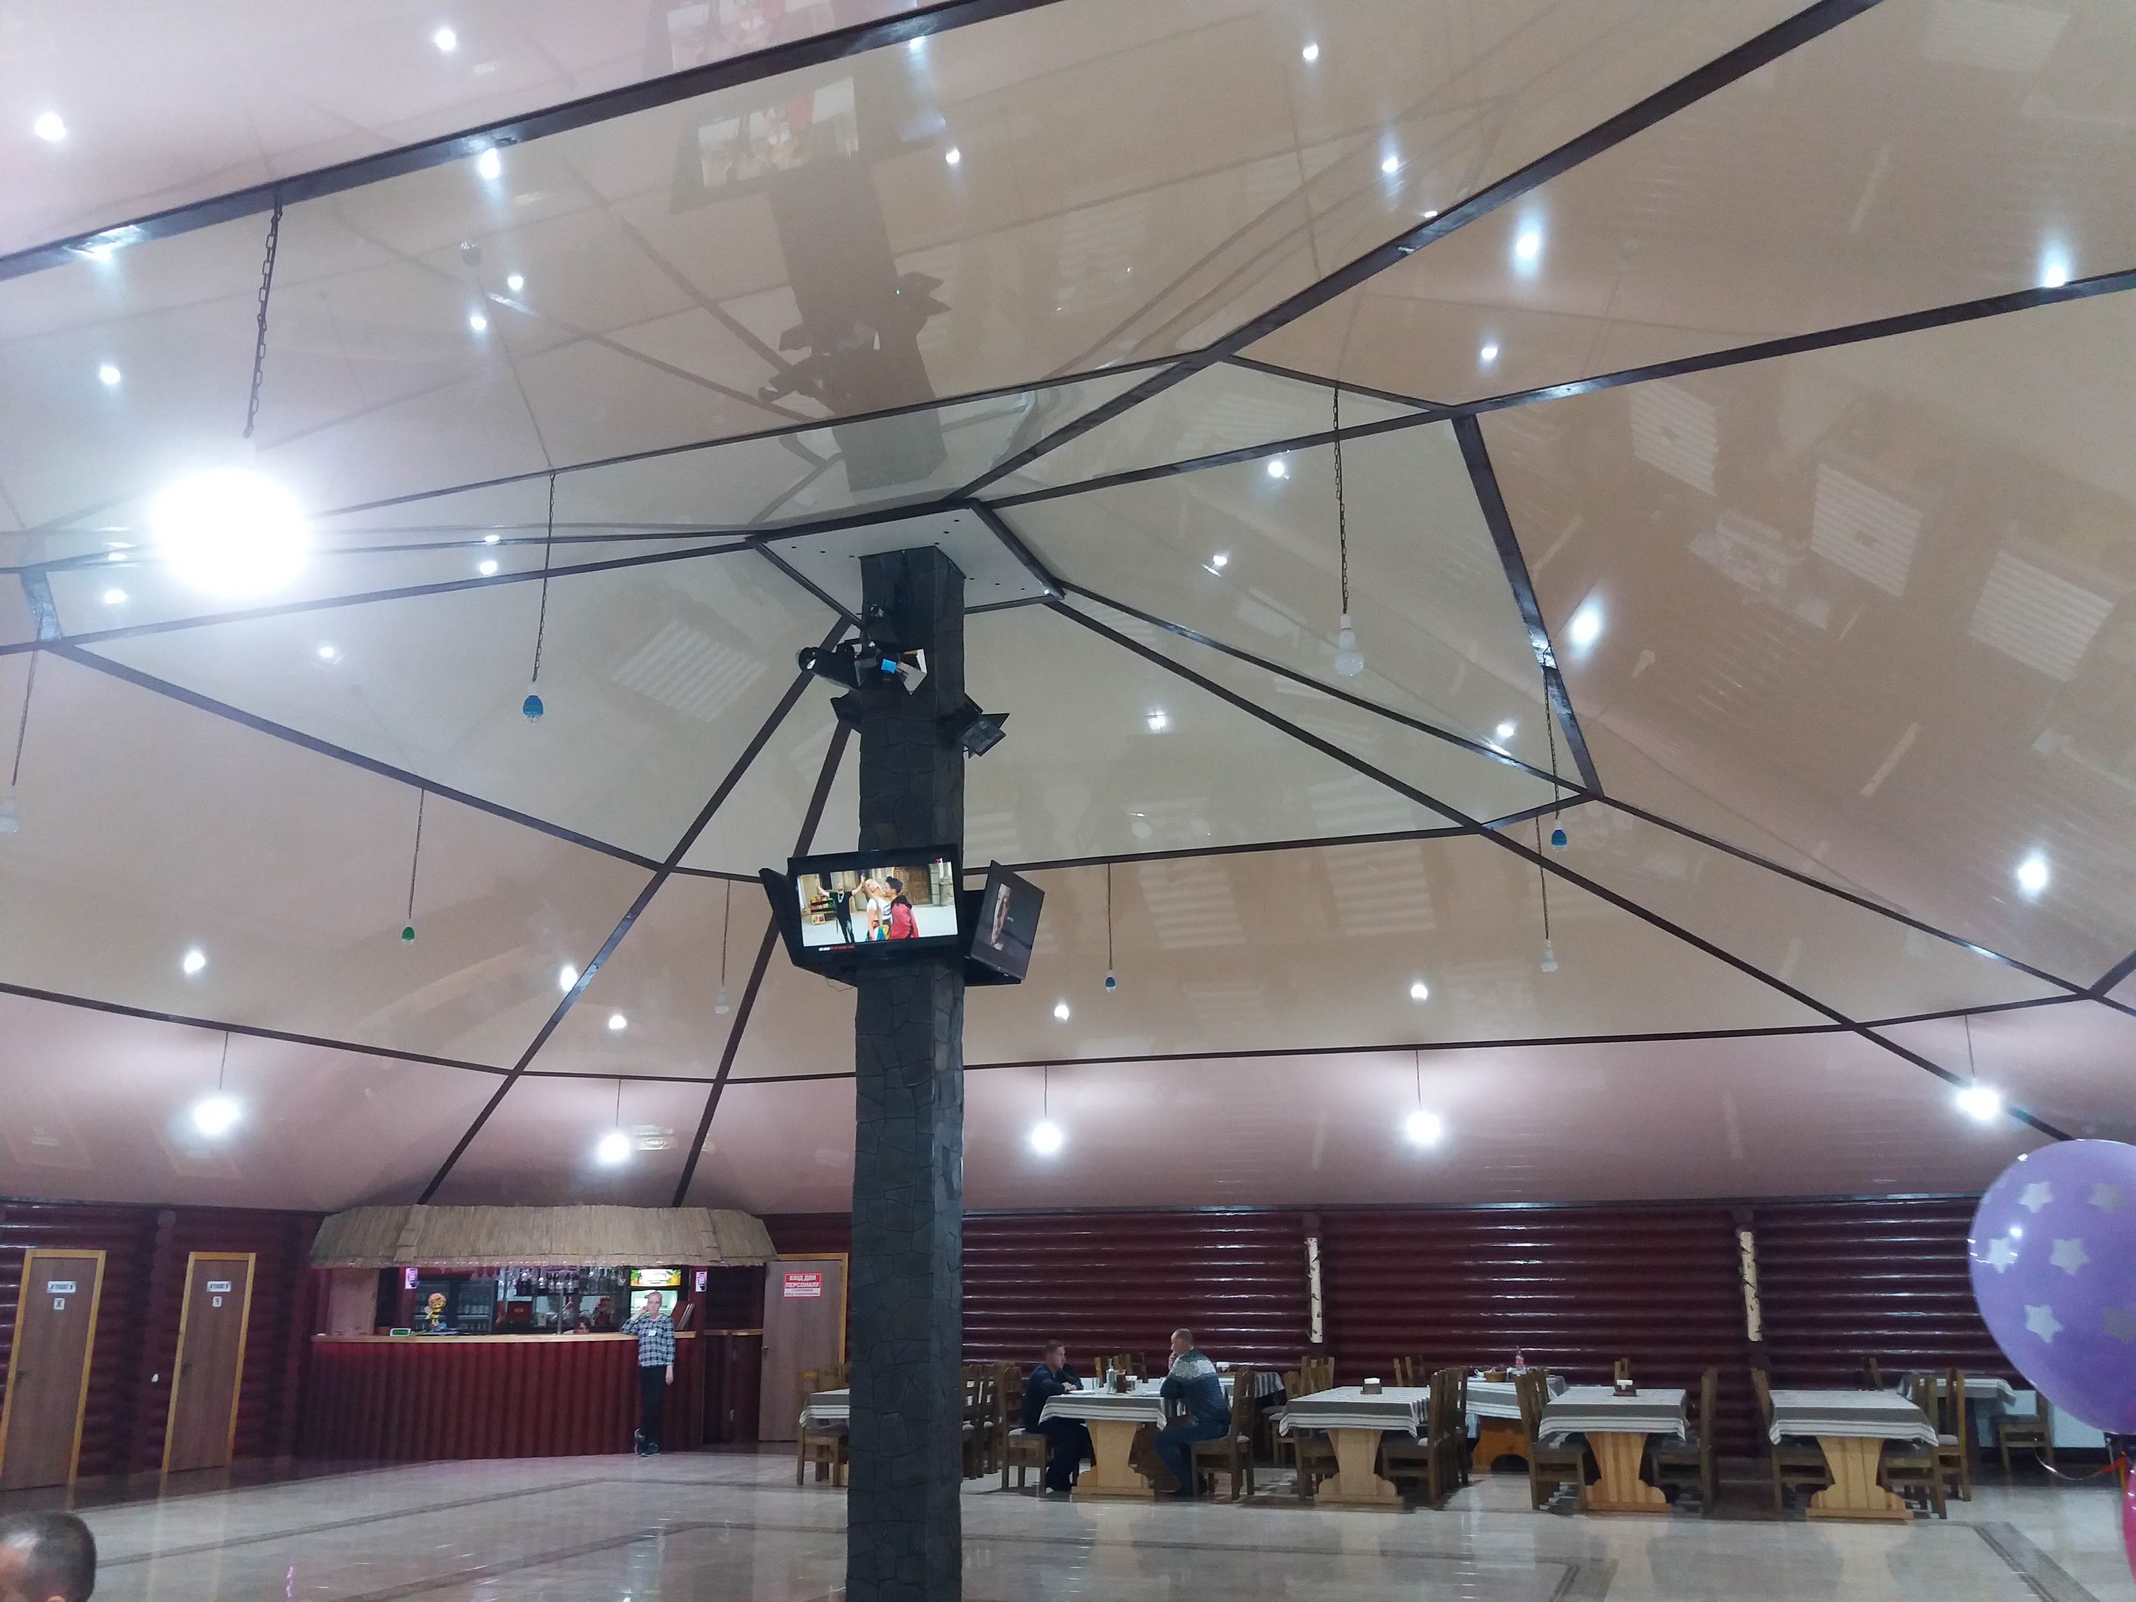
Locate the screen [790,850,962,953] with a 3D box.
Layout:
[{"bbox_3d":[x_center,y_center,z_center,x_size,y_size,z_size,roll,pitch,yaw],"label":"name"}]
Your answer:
[{"bbox_3d":[-0.928,0.509,8.463,0.890,0.515,0.080,-6,-4,19],"label":"screen"}]

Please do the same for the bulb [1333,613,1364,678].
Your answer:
[{"bbox_3d":[0.997,-0.552,6.145,0.105,0.235,0.105,0,-16,0],"label":"bulb"}]

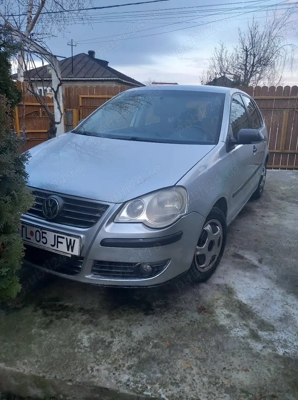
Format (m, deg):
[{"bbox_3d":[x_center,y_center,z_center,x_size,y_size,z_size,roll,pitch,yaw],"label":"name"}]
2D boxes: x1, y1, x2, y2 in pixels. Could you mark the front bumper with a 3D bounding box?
[{"bbox_3d":[-0.520,0.190,2.088,1.640,0.530,0.500,10,20,26],"label":"front bumper"}]

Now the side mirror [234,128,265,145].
[{"bbox_3d":[0.796,-0.511,2.492,0.240,0.135,0.140,10,20,26],"label":"side mirror"}]

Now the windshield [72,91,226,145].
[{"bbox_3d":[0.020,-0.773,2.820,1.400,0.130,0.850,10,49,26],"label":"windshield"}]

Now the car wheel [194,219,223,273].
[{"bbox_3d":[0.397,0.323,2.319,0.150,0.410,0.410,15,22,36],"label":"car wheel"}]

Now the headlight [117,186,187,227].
[{"bbox_3d":[0.011,0.028,1.752,0.360,0.270,0.340,10,20,26],"label":"headlight"}]

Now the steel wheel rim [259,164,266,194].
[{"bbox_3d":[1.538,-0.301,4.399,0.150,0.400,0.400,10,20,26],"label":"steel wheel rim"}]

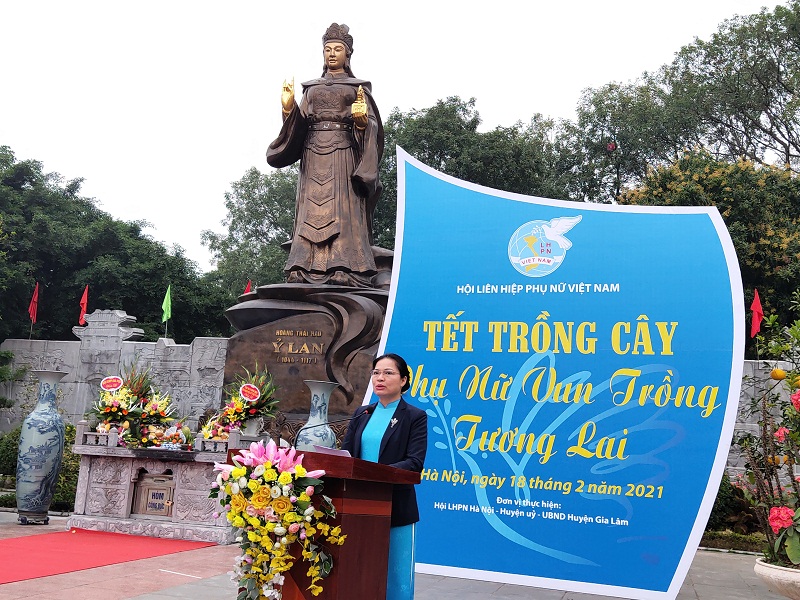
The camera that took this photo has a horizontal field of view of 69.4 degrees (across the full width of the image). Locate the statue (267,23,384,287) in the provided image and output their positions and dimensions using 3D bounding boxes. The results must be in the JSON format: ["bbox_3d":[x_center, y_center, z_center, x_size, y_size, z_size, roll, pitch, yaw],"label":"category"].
[{"bbox_3d":[-0.961,-2.175,8.368,1.620,3.980,1.200,0,-8,15],"label":"statue"}]

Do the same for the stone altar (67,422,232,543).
[{"bbox_3d":[-2.216,1.726,5.771,1.800,0.980,0.800,0,-8,15],"label":"stone altar"}]

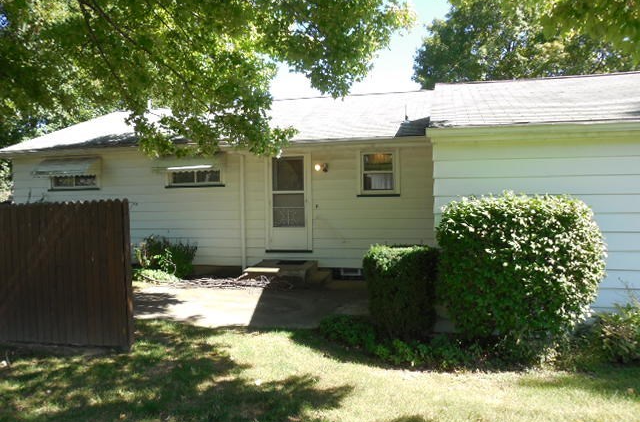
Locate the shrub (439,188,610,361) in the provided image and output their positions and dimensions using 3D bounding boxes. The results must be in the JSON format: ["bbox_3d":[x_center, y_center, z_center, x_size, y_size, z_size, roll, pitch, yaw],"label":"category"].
[{"bbox_3d":[2.225,0.728,5.360,1.680,1.780,1.400,-1,1,14],"label":"shrub"}]

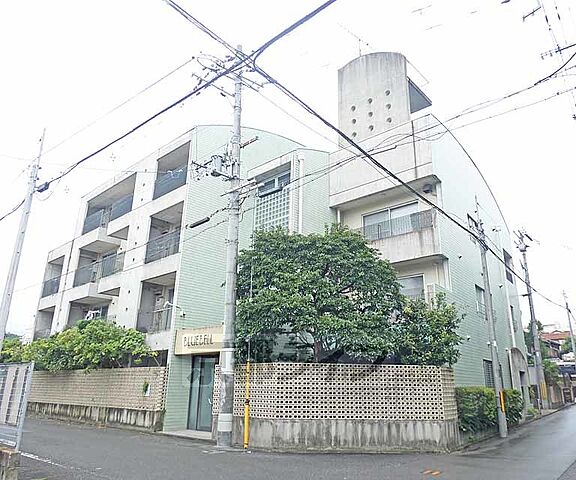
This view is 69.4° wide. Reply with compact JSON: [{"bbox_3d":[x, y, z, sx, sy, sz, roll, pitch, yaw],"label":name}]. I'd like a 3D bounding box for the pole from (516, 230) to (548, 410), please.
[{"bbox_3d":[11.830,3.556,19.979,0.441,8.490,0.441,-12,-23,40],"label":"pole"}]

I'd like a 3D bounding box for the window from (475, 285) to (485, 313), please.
[{"bbox_3d":[6.962,2.225,14.937,0.137,1.059,1.098,-15,-25,39],"label":"window"}]

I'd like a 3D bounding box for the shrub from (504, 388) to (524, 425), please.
[{"bbox_3d":[7.517,5.616,13.987,0.785,1.177,1.373,-15,-25,39],"label":"shrub"}]

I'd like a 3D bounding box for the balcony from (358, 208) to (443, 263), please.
[{"bbox_3d":[3.602,0.258,14.673,3.923,1.569,1.128,-15,-25,39],"label":"balcony"}]

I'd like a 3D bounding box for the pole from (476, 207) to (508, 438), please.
[{"bbox_3d":[6.298,2.245,12.976,0.275,7.119,0.275,-13,-24,39],"label":"pole"}]

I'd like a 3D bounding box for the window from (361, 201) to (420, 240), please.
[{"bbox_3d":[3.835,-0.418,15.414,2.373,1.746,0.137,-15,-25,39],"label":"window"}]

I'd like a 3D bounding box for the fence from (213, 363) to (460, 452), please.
[{"bbox_3d":[0.844,4.200,10.618,6.540,2.020,1.478,-5,-20,15],"label":"fence"}]

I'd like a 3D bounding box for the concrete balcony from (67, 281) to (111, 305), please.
[{"bbox_3d":[-9.714,2.684,20.622,2.020,0.726,1.157,-15,-25,39],"label":"concrete balcony"}]

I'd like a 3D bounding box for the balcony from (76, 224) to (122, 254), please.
[{"bbox_3d":[-9.690,0.023,21.538,2.020,0.745,1.157,-15,-25,39],"label":"balcony"}]

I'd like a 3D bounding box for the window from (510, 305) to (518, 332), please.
[{"bbox_3d":[9.805,3.414,17.959,0.137,1.128,1.128,-15,-25,39],"label":"window"}]

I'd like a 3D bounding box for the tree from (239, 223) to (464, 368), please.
[{"bbox_3d":[1.850,2.523,12.106,6.080,6.080,4.217,-2,-19,8],"label":"tree"}]

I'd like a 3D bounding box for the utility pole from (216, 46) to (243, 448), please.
[{"bbox_3d":[-1.632,-0.798,12.503,0.392,12.658,0.392,-16,-24,38],"label":"utility pole"}]

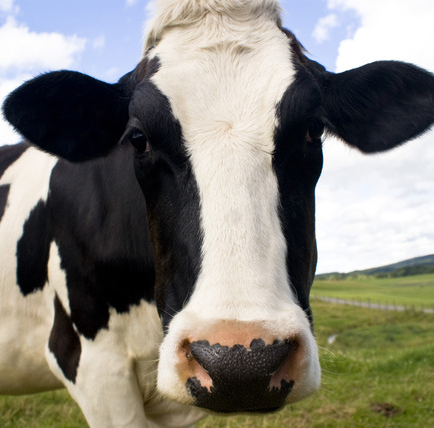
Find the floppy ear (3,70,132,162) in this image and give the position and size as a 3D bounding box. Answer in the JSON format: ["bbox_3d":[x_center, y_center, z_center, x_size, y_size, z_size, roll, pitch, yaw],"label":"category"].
[{"bbox_3d":[-0.213,-0.139,0.760,0.187,0.130,0.075,-1,-6,9],"label":"floppy ear"}]

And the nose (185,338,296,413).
[{"bbox_3d":[0.025,0.168,0.560,0.112,0.080,0.050,0,-6,-3],"label":"nose"}]

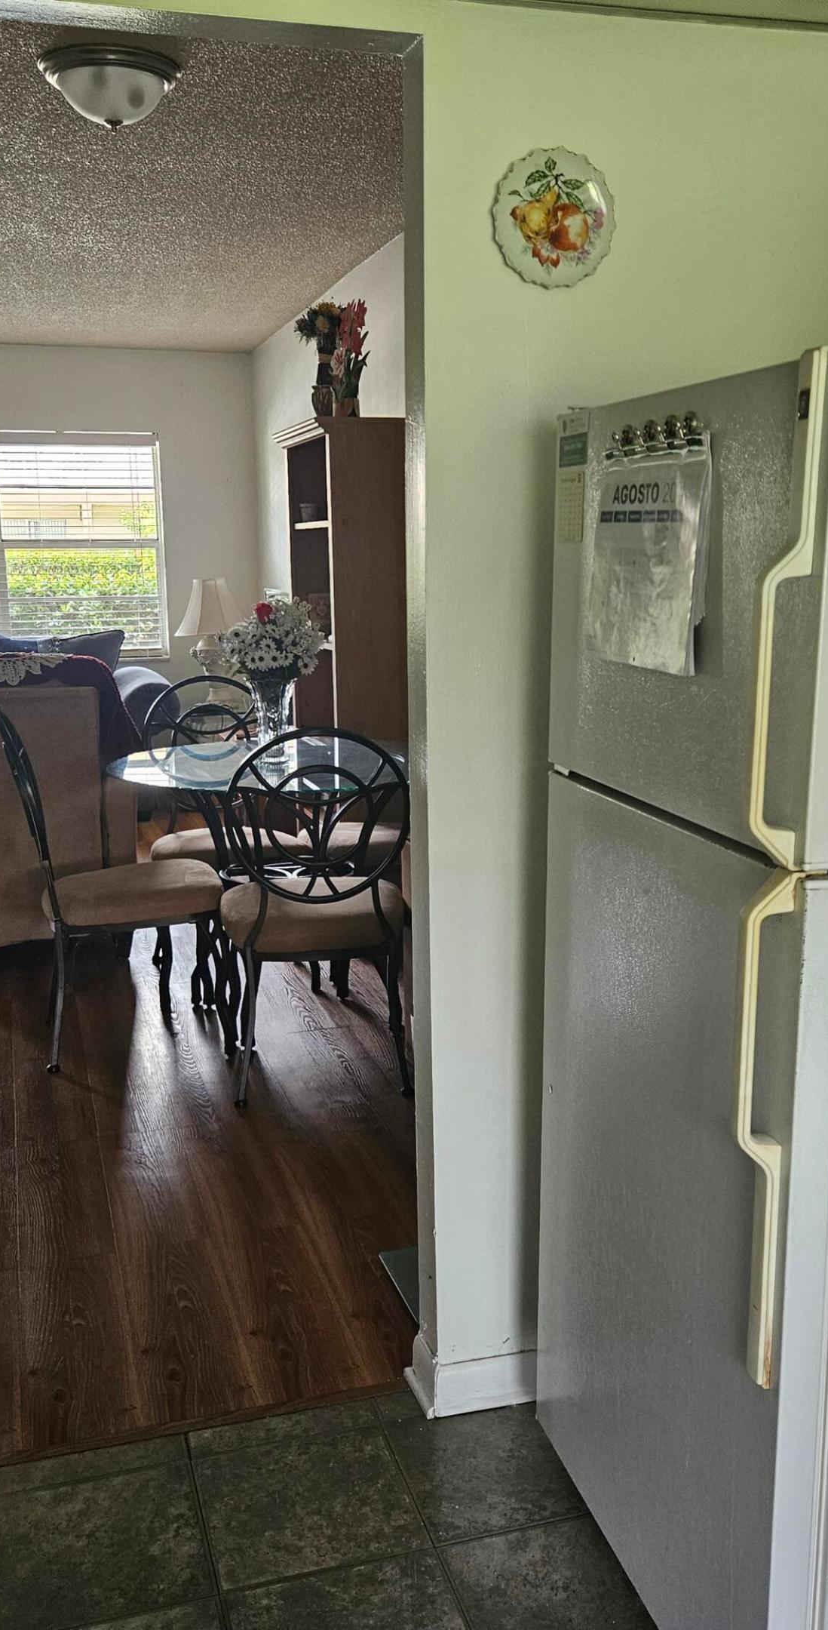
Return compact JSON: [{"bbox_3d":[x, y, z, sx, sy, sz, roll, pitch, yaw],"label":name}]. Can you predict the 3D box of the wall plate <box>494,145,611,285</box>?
[{"bbox_3d":[0.191,-0.817,1.983,0.181,0.183,0.022,-4,12,-15],"label":"wall plate"}]

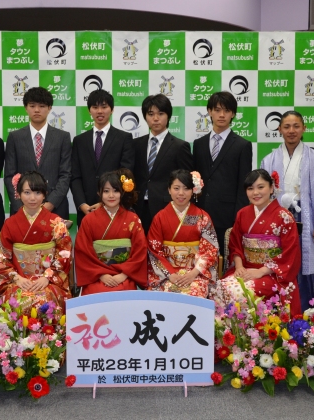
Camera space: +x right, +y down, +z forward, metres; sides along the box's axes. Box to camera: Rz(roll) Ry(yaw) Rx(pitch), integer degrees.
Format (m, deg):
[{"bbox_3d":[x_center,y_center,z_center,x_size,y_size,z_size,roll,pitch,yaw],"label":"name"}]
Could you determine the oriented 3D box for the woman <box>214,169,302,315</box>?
[{"bbox_3d":[0.628,0.385,3.654,0.510,1.250,0.670,2,5,22],"label":"woman"}]

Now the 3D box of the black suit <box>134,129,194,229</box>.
[{"bbox_3d":[0.041,0.163,4.296,0.460,1.490,0.310,2,5,27],"label":"black suit"}]

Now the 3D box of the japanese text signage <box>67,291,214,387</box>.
[{"bbox_3d":[-0.096,0.741,3.342,0.840,0.570,0.060,0,5,2],"label":"japanese text signage"}]

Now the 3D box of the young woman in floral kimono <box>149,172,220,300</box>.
[{"bbox_3d":[0.165,0.384,3.654,0.460,1.250,0.650,0,5,4],"label":"young woman in floral kimono"}]

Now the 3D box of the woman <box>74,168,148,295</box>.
[{"bbox_3d":[-0.295,0.338,3.767,0.480,1.185,0.660,0,4,-4],"label":"woman"}]

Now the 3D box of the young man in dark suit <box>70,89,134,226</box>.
[{"bbox_3d":[-0.400,0.019,4.204,0.470,1.755,0.310,0,4,5],"label":"young man in dark suit"}]

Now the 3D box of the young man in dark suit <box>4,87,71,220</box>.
[{"bbox_3d":[-0.849,0.060,4.149,0.480,1.810,0.290,-1,5,-9],"label":"young man in dark suit"}]

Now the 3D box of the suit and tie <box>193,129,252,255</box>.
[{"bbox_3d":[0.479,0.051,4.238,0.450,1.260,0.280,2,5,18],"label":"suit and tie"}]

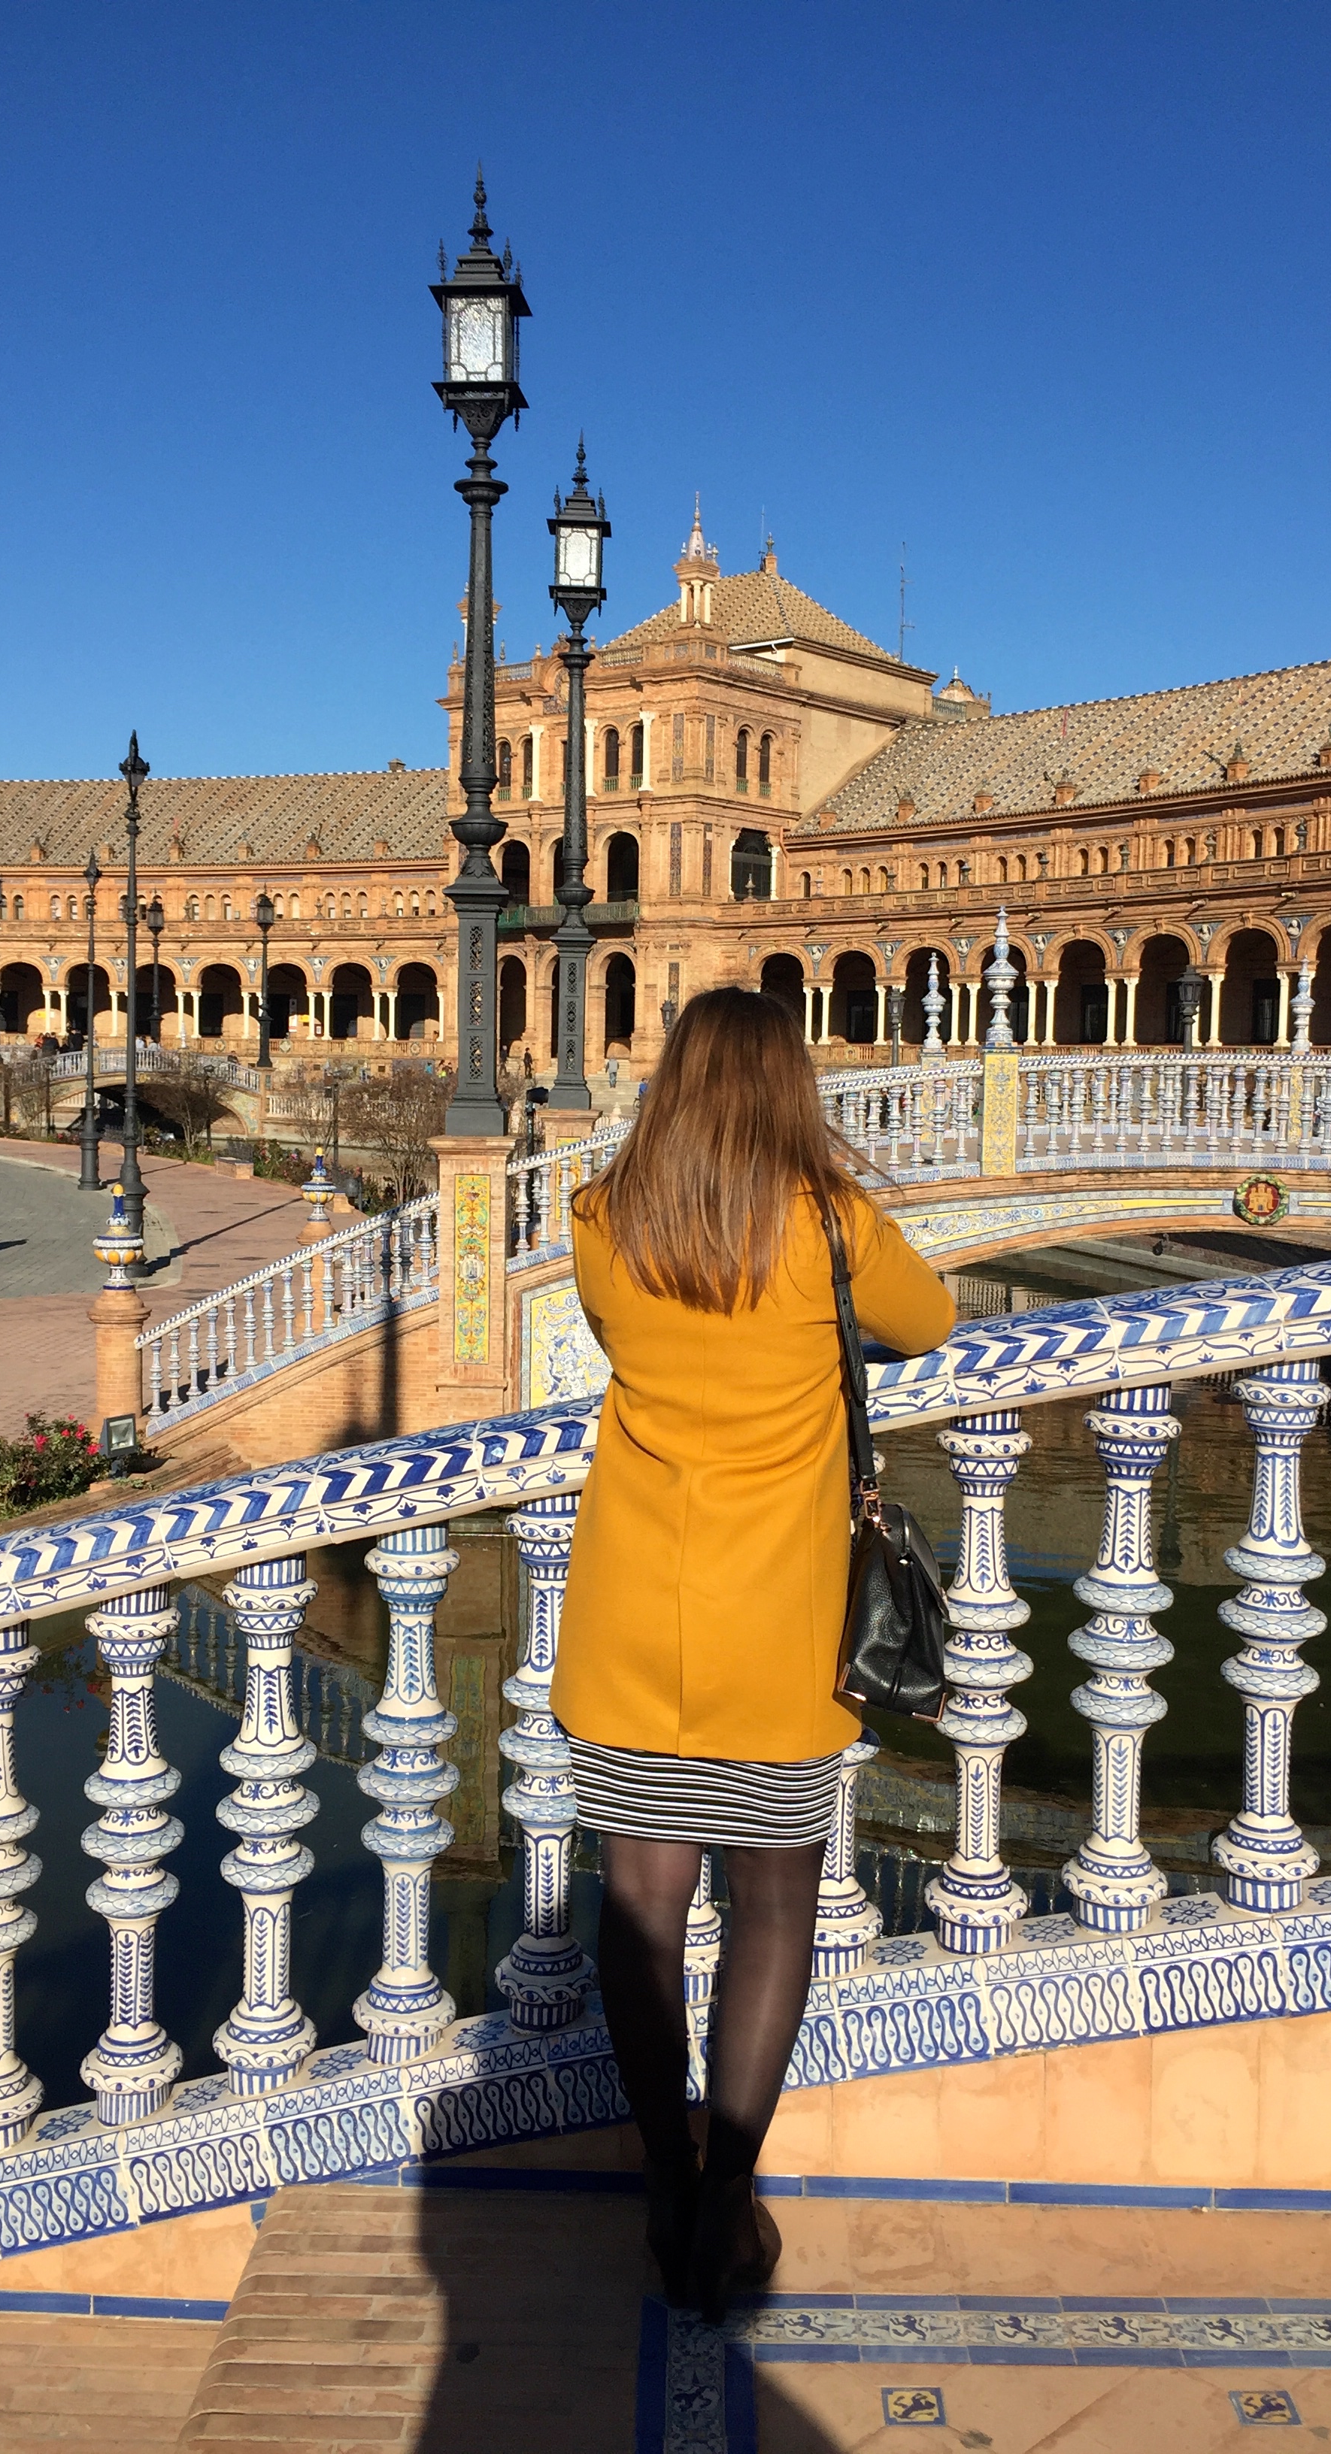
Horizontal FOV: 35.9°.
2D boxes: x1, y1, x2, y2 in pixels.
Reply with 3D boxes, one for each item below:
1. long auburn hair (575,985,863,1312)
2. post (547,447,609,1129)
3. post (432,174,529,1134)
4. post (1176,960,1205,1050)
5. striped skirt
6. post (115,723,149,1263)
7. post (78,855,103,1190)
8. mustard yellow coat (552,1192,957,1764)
[{"bbox_3d":[0.075,-0.101,2.730,0.380,0.450,0.300,1,5,3],"label":"long auburn hair"},{"bbox_3d":[-1.194,-6.058,27.598,0.840,9.064,0.840,1,5,5],"label":"post"},{"bbox_3d":[-1.776,-5.406,19.504,0.840,9.064,0.840,1,5,5],"label":"post"},{"bbox_3d":[11.195,-3.060,44.208,0.580,5.100,0.580,1,5,0],"label":"post"},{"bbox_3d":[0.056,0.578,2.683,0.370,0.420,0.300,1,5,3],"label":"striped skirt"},{"bbox_3d":[-9.337,-3.930,36.373,0.570,9.543,0.570,1,5,0],"label":"post"},{"bbox_3d":[-16.118,-5.810,57.757,0.560,9.543,0.560,1,5,0],"label":"post"},{"bbox_3d":[0.118,0.291,2.770,0.520,0.790,0.430,1,5,3],"label":"mustard yellow coat"}]

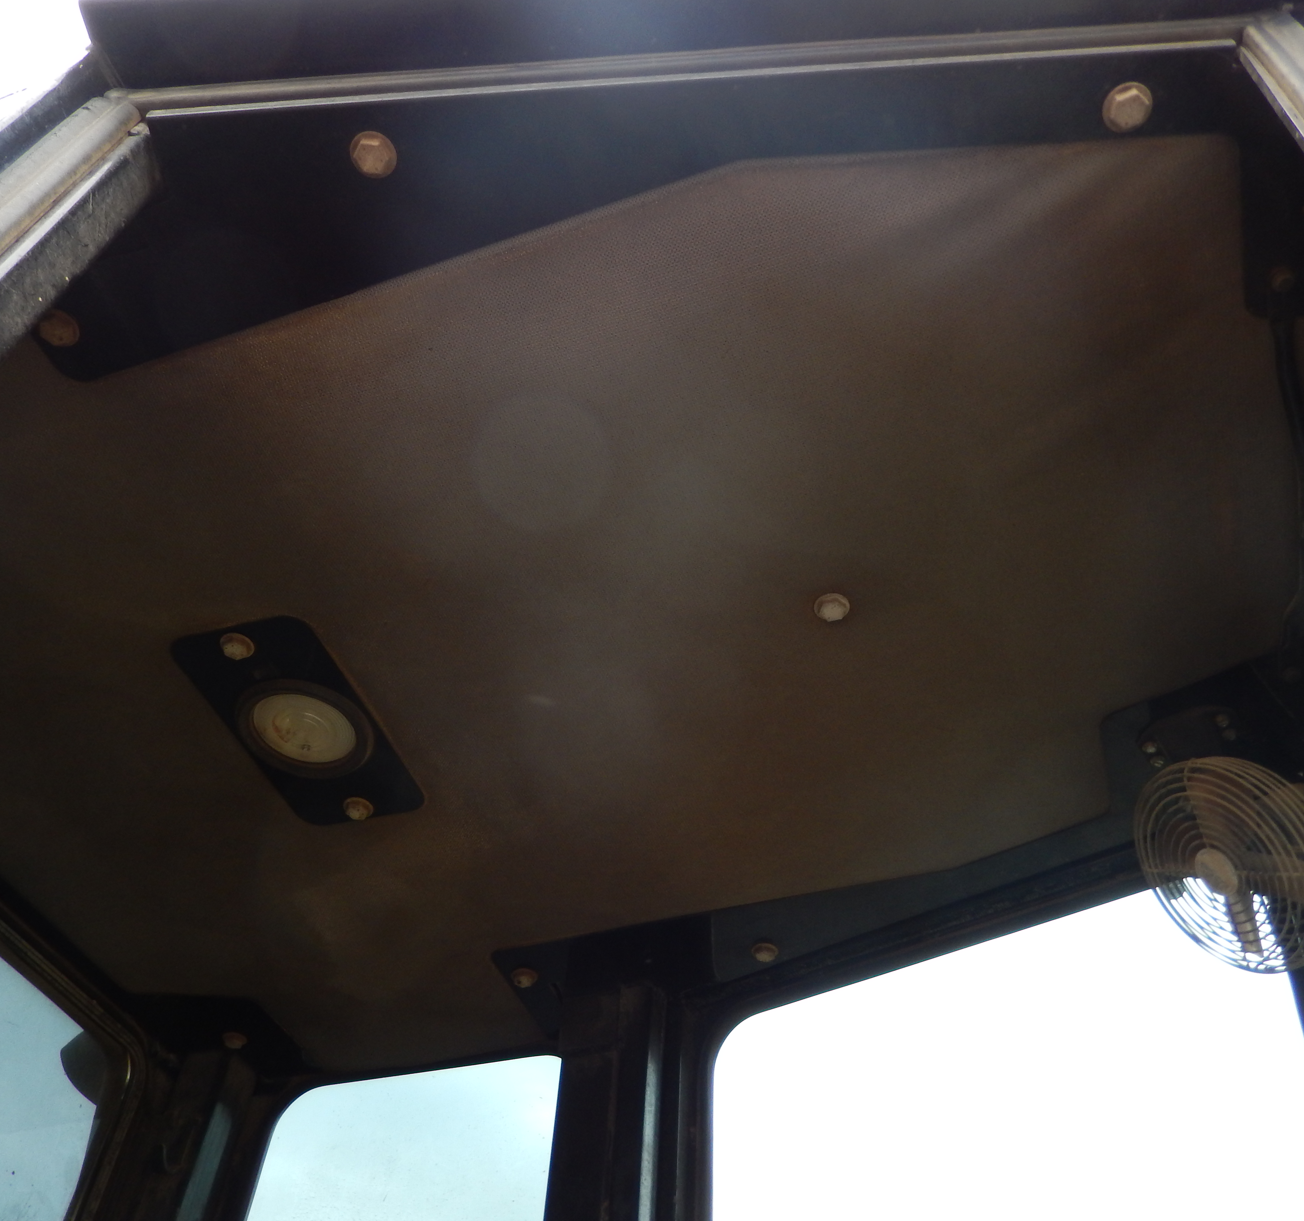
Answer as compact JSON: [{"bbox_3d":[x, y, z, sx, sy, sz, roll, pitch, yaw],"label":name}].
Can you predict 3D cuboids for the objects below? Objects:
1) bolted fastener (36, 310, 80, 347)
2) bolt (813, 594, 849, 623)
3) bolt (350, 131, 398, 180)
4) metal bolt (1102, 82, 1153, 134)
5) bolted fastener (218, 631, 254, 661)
[{"bbox_3d":[-0.438,-0.207,0.868,0.030,0.010,0.030,5,-50,0],"label":"bolted fastener"},{"bbox_3d":[0.152,-0.001,0.995,0.030,0.010,0.030,5,-50,0],"label":"bolt"},{"bbox_3d":[-0.183,-0.298,0.772,0.030,0.010,0.030,5,-50,0],"label":"bolt"},{"bbox_3d":[0.294,-0.310,0.726,0.030,0.010,0.030,5,-50,0],"label":"metal bolt"},{"bbox_3d":[-0.376,0.033,1.064,0.030,0.010,0.030,5,-50,0],"label":"bolted fastener"}]

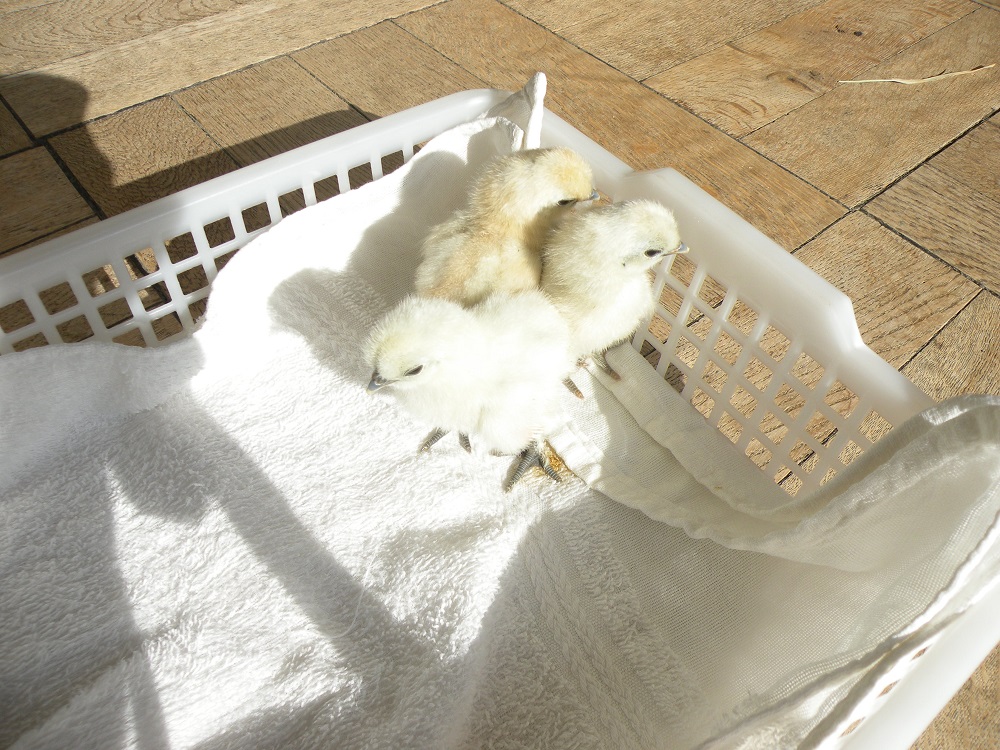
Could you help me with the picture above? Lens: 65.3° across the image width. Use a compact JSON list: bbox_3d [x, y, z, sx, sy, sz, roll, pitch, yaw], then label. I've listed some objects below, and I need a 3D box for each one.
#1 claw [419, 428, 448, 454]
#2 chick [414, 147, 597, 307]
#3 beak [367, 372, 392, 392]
[{"bbox_3d":[-0.029,0.028,0.338,0.005,0.005,0.018,36,57,23],"label":"claw"},{"bbox_3d":[0.000,-0.060,0.356,0.085,0.095,0.058,-4,51,-8],"label":"chick"},{"bbox_3d":[-0.047,0.003,0.307,0.011,0.007,0.007,-38,61,-9],"label":"beak"}]

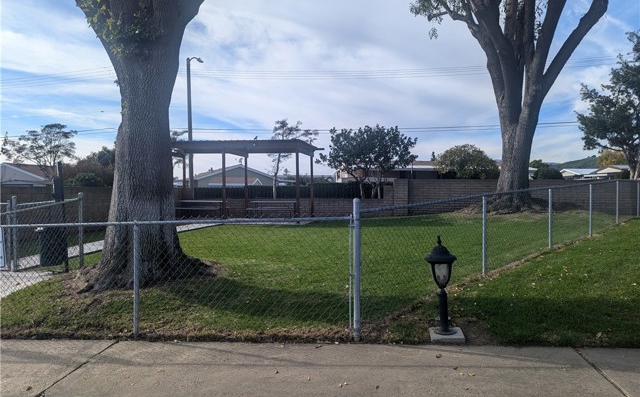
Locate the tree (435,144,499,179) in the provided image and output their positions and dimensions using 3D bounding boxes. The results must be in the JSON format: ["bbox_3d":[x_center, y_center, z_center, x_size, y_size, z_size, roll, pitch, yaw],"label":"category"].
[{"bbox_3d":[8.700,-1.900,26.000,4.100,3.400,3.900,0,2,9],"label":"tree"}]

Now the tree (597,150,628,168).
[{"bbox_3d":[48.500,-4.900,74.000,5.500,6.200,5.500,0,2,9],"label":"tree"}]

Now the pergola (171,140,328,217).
[{"bbox_3d":[-3.350,-0.680,17.900,6.100,3.000,3.200,0,2,9],"label":"pergola"}]

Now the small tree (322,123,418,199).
[{"bbox_3d":[2.080,-1.550,19.400,4.100,3.400,3.800,0,2,9],"label":"small tree"}]

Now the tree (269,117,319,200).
[{"bbox_3d":[-1.180,-1.700,19.800,2.200,3.700,2.200,0,2,9],"label":"tree"}]

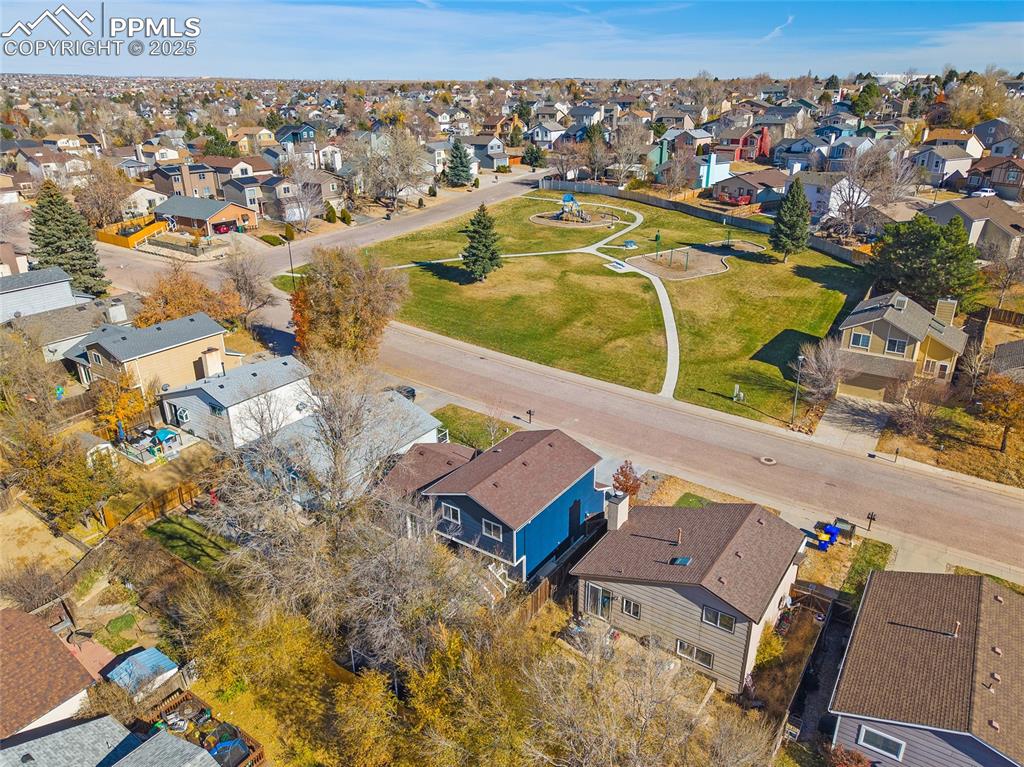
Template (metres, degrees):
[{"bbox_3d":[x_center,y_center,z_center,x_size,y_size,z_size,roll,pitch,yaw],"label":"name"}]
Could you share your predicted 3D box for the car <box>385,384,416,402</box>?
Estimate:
[{"bbox_3d":[-10.820,1.310,65.000,1.850,1.550,4.600,16,28,33],"label":"car"}]

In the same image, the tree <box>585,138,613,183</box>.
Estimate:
[{"bbox_3d":[20.479,-52.678,168.000,6.500,10.200,6.300,2,23,6],"label":"tree"}]

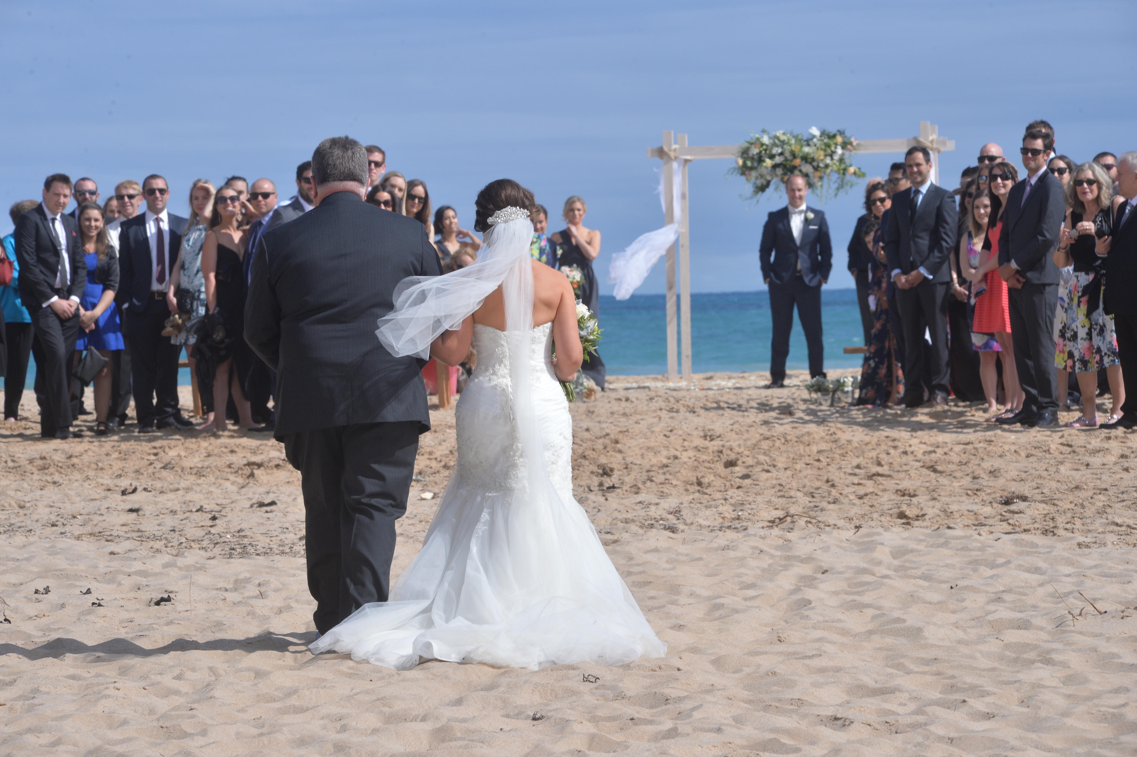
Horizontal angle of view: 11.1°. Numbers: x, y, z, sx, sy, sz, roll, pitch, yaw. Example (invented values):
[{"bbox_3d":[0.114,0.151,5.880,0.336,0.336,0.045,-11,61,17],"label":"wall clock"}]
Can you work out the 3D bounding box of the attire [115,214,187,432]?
[{"bbox_3d":[-2.938,-0.425,41.400,0.530,1.530,0.330,-2,1,-6],"label":"attire"}]

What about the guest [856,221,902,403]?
[{"bbox_3d":[2.208,-0.488,41.400,0.420,1.380,0.360,-1,1,15],"label":"guest"}]

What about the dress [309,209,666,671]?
[{"bbox_3d":[-0.285,0.190,20.750,1.230,1.590,1.350,-1,1,4],"label":"dress"}]

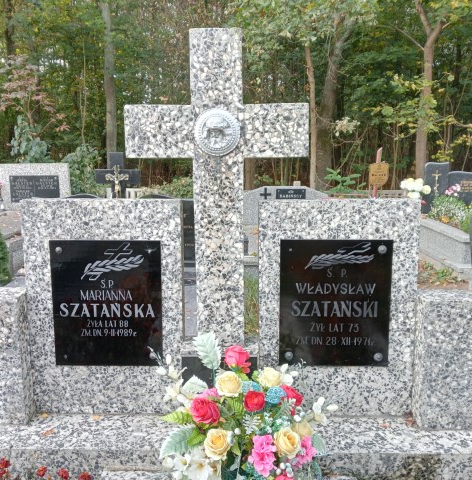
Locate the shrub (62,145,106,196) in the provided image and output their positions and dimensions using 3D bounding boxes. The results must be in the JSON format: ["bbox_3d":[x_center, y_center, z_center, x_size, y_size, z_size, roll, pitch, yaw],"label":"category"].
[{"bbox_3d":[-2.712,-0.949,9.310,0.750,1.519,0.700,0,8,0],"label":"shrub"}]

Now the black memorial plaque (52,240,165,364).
[{"bbox_3d":[-0.496,0.249,1.985,0.424,0.495,0.020,0,8,2],"label":"black memorial plaque"}]

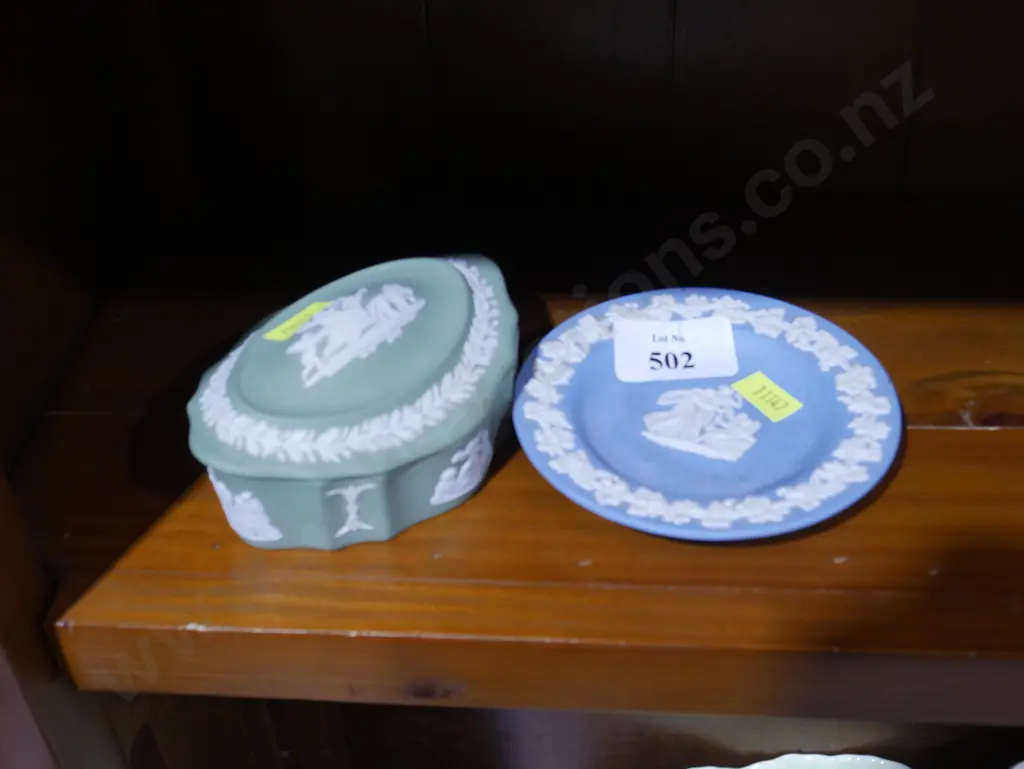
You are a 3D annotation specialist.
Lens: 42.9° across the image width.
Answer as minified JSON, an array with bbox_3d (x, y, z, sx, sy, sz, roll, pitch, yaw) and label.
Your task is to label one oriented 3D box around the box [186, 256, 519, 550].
[{"bbox_3d":[-0.043,-0.003,0.393,0.087,0.043,0.114,22,46,27],"label":"box"}]

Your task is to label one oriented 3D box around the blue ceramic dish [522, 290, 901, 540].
[{"bbox_3d":[0.058,0.010,0.394,0.115,0.013,0.115,-2,40,2],"label":"blue ceramic dish"}]

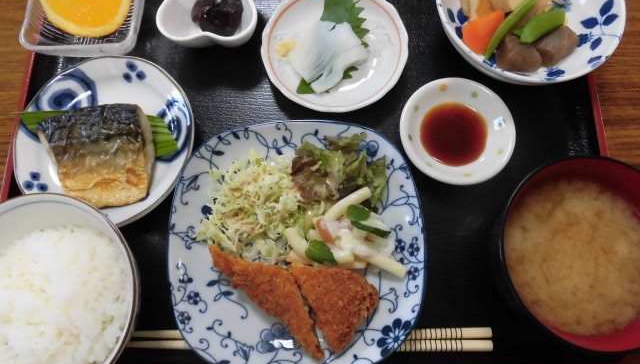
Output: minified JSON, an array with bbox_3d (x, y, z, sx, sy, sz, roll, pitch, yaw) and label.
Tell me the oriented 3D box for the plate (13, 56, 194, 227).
[{"bbox_3d":[-0.149,-0.028,0.317,0.123,0.022,0.123,0,76,1],"label":"plate"}]

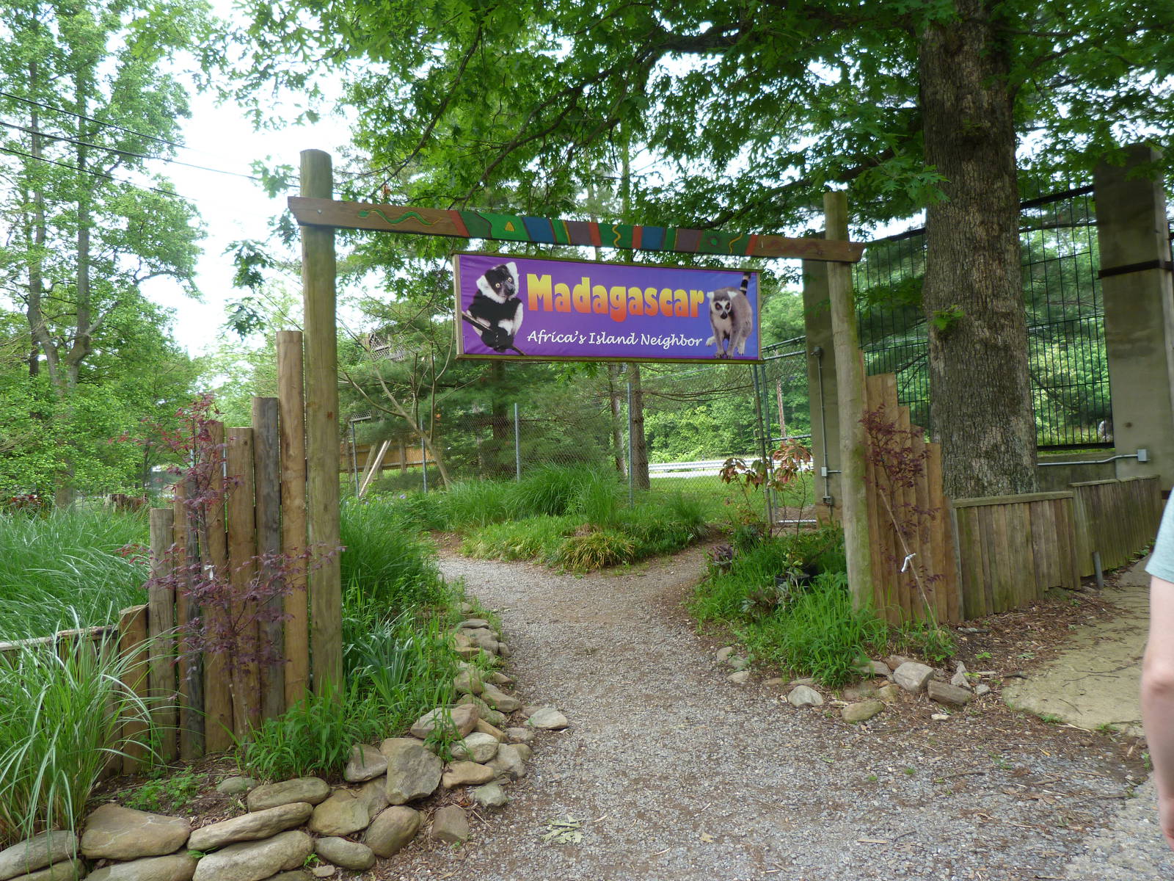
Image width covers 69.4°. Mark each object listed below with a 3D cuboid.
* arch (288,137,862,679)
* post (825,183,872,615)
[{"bbox_3d":[0.221,-0.198,6.384,4.608,3.781,0.290,-1,-3,-20],"label":"arch"},{"bbox_3d":[2.195,-0.343,7.118,0.205,3.559,0.205,-1,-3,-20],"label":"post"}]

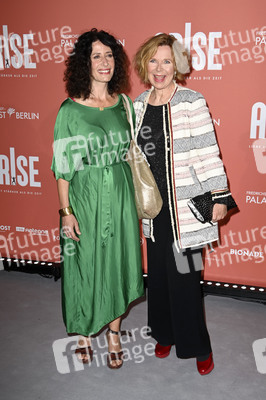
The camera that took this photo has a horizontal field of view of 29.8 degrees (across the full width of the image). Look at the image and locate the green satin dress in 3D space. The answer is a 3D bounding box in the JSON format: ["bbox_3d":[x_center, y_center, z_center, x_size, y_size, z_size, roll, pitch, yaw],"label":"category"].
[{"bbox_3d":[-0.161,0.101,2.623,0.510,1.290,0.370,0,16,-5],"label":"green satin dress"}]

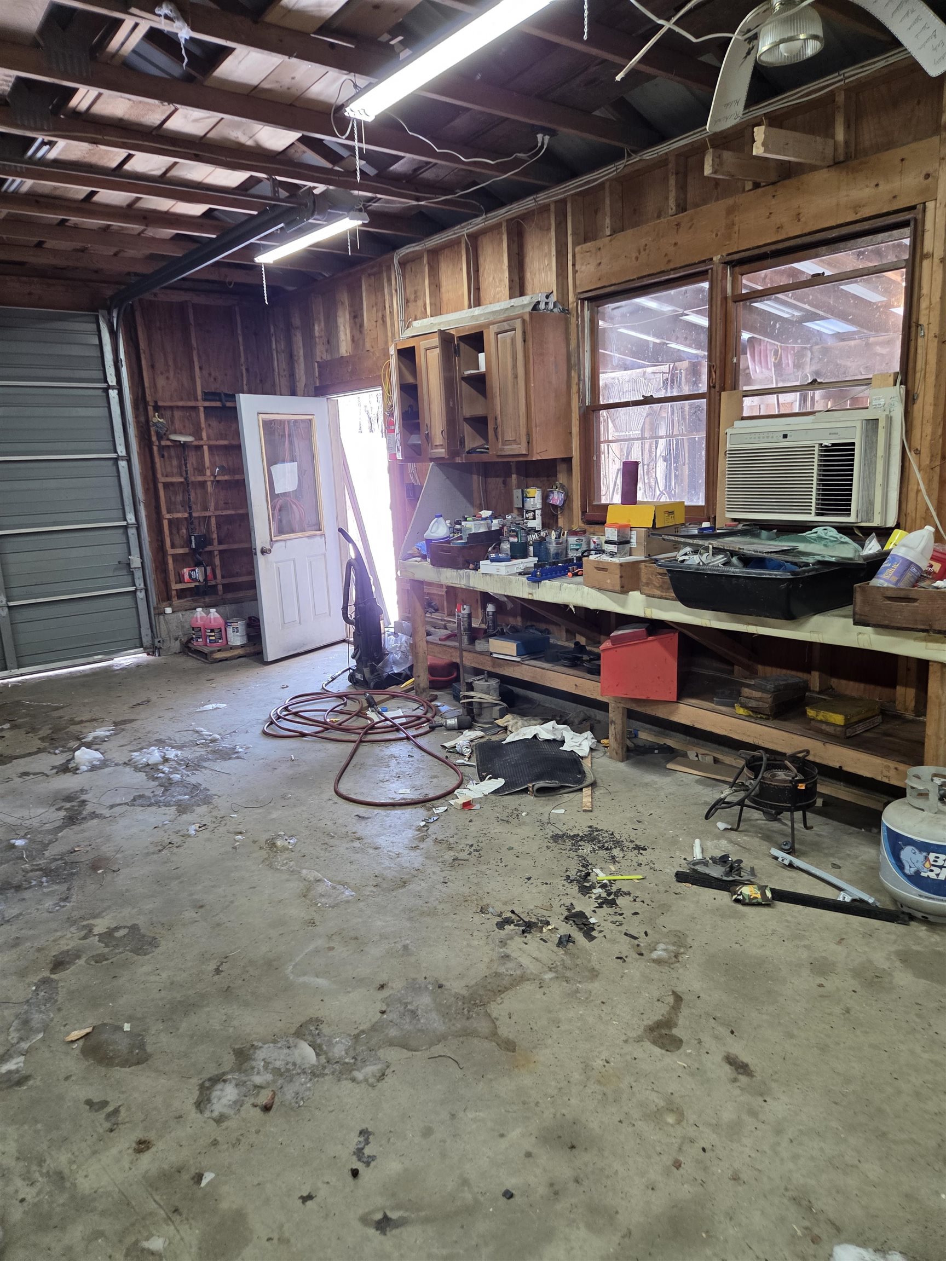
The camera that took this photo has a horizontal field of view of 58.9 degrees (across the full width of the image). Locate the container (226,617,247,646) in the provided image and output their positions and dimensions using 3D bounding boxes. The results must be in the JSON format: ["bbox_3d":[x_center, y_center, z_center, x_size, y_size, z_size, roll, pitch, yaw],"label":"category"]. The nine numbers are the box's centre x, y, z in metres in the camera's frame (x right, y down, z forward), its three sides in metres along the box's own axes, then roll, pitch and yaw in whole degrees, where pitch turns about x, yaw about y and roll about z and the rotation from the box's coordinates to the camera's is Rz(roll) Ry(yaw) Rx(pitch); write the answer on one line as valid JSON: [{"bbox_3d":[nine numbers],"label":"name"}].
[{"bbox_3d":[-1.959,0.012,6.940,0.172,0.195,0.172,-11,14,-37],"label":"container"}]

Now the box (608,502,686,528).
[{"bbox_3d":[0.850,-0.563,4.099,0.280,0.105,0.255,8,15,42],"label":"box"}]

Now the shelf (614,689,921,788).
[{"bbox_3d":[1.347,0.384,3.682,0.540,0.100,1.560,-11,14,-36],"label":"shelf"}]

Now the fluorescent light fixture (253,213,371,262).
[{"bbox_3d":[-1.010,-2.385,5.100,0.130,0.070,1.230,-11,14,-37],"label":"fluorescent light fixture"}]

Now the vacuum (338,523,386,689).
[{"bbox_3d":[-0.715,-0.161,5.730,0.420,1.100,0.310,-11,14,-37],"label":"vacuum"}]

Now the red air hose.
[{"bbox_3d":[-0.649,0.576,4.682,1.030,0.060,2.100,-5,12,-13],"label":"red air hose"}]

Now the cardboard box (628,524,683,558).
[{"bbox_3d":[0.847,-0.440,4.077,0.260,0.131,0.200,-12,15,-40],"label":"cardboard box"}]

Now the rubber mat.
[{"bbox_3d":[0.285,0.631,4.132,0.520,0.080,0.750,-3,11,-3],"label":"rubber mat"}]

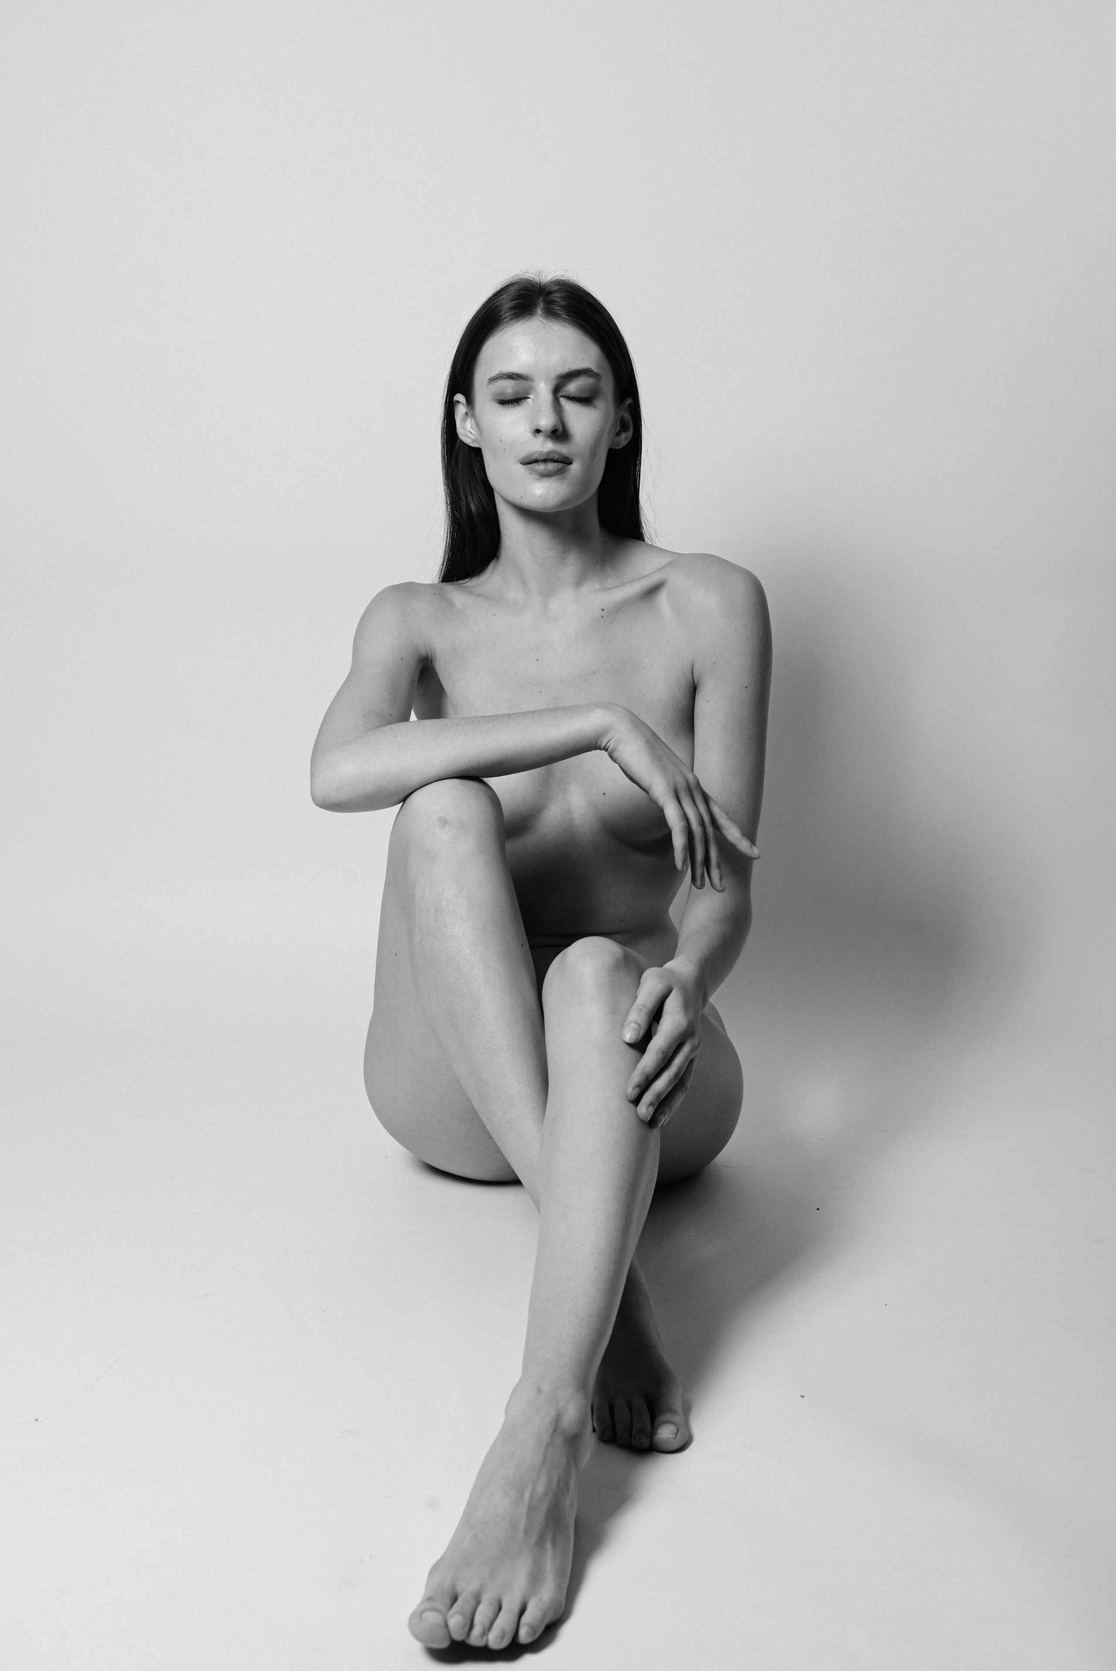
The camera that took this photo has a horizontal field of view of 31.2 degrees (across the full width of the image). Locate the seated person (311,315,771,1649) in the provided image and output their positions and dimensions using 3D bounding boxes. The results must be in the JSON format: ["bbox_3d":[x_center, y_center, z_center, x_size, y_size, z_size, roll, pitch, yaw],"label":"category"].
[{"bbox_3d":[0.000,-0.016,1.600,0.425,0.860,1.010,0,8,0],"label":"seated person"}]

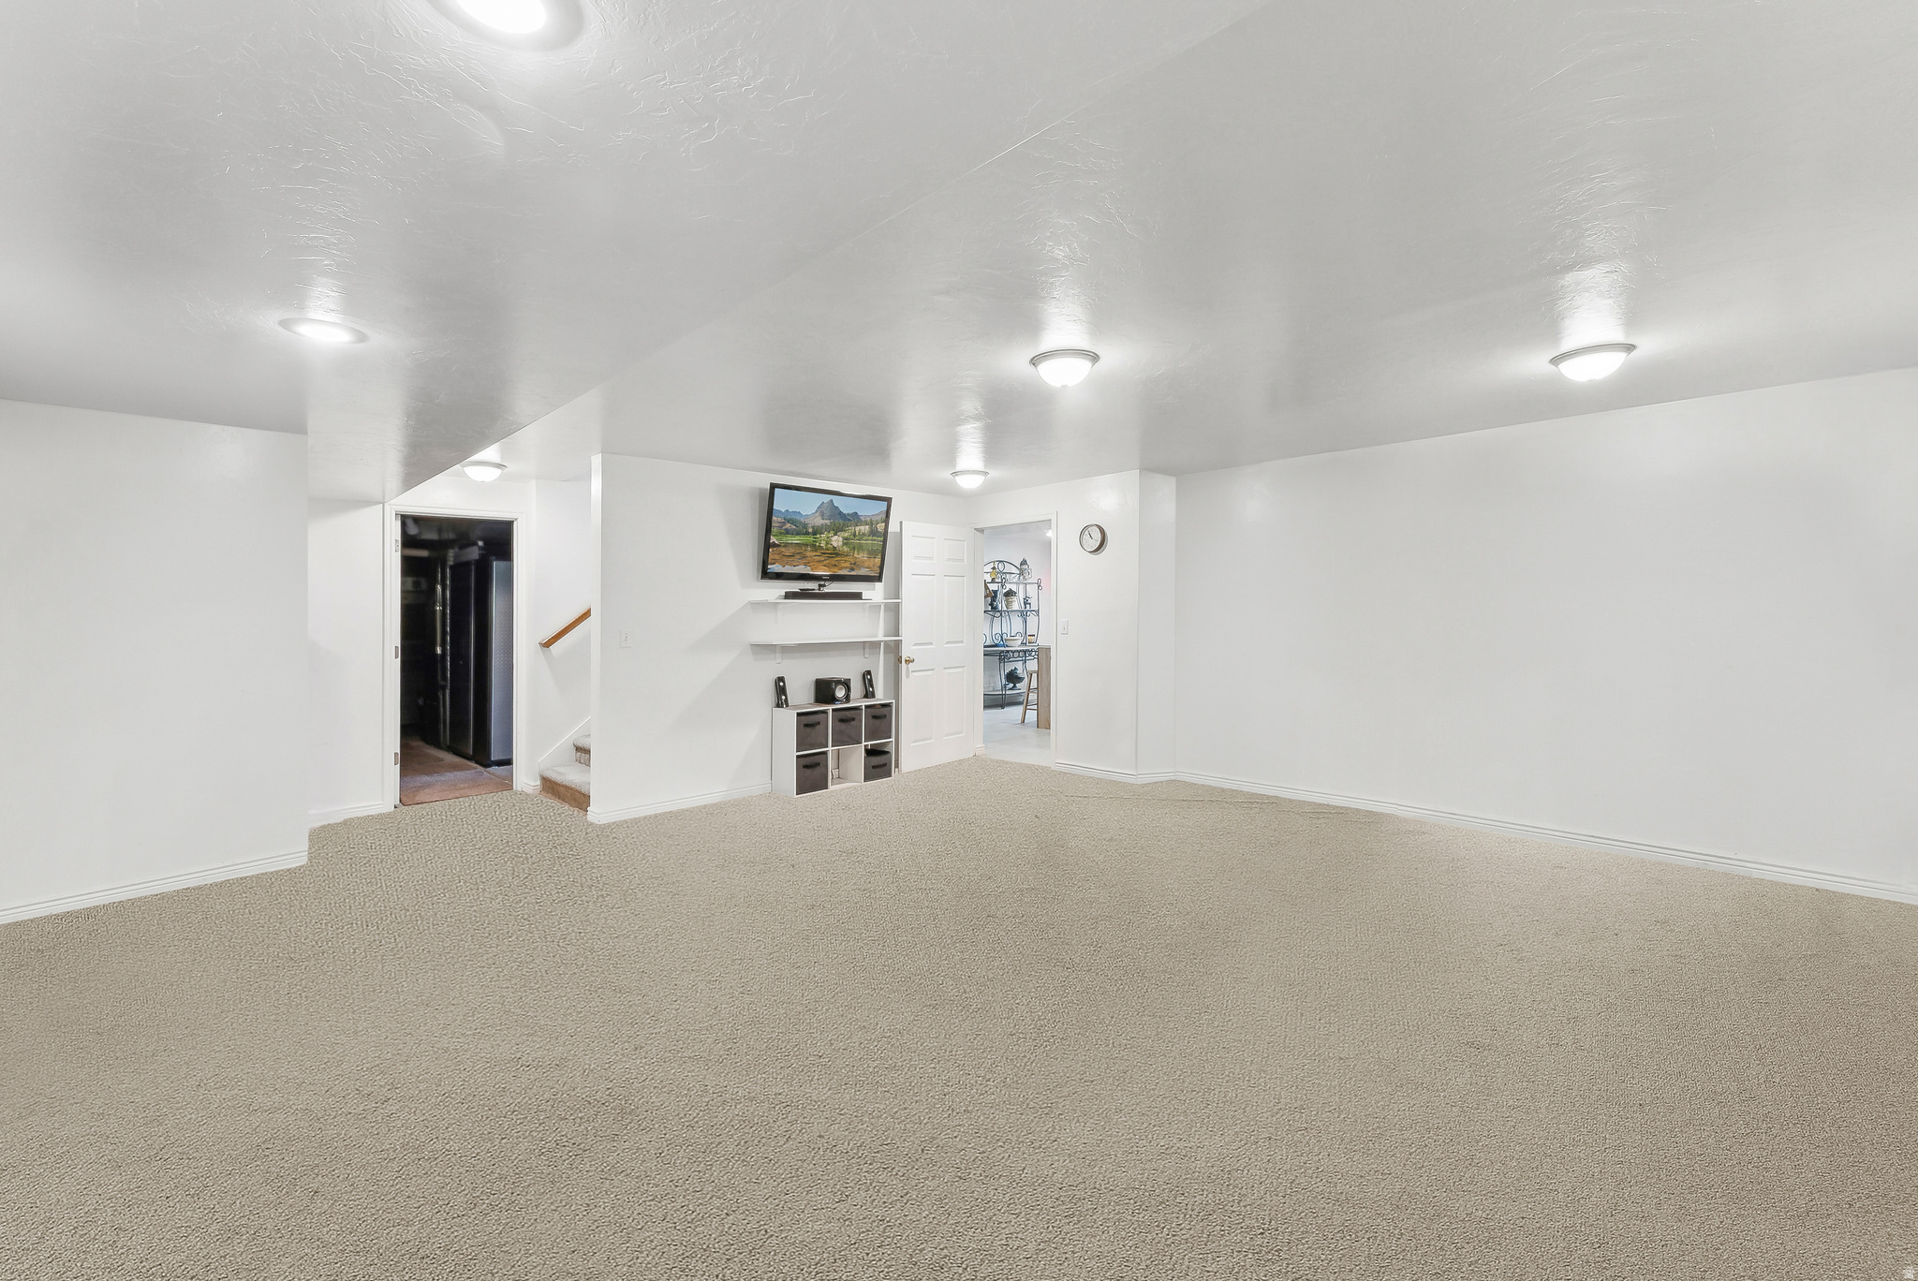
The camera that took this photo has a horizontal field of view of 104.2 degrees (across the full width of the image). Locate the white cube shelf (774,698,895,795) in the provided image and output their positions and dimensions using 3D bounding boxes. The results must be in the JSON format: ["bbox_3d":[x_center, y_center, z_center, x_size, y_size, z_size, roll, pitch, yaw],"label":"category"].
[{"bbox_3d":[-0.933,0.793,5.687,0.905,0.612,0.295,-2,3,-44],"label":"white cube shelf"}]

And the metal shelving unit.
[{"bbox_3d":[0.746,-0.092,10.350,0.880,1.970,0.420,-2,3,-44],"label":"metal shelving unit"}]

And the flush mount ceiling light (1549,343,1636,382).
[{"bbox_3d":[2.564,-1.103,3.018,0.285,0.120,0.285,0,2,0],"label":"flush mount ceiling light"}]

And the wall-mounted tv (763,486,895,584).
[{"bbox_3d":[-0.974,-0.780,5.608,1.080,0.675,0.060,-1,12,-44],"label":"wall-mounted tv"}]

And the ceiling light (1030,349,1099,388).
[{"bbox_3d":[0.440,-1.107,3.091,0.285,0.120,0.285,0,2,0],"label":"ceiling light"}]

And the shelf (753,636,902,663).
[{"bbox_3d":[-0.956,0.072,5.662,1.210,0.175,0.285,-2,3,-44],"label":"shelf"}]

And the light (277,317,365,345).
[{"bbox_3d":[-2.065,-0.997,2.423,0.215,0.035,0.215,0,2,0],"label":"light"}]

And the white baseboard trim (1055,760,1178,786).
[{"bbox_3d":[1.244,1.041,6.050,0.430,0.090,0.800,-2,3,-44],"label":"white baseboard trim"}]

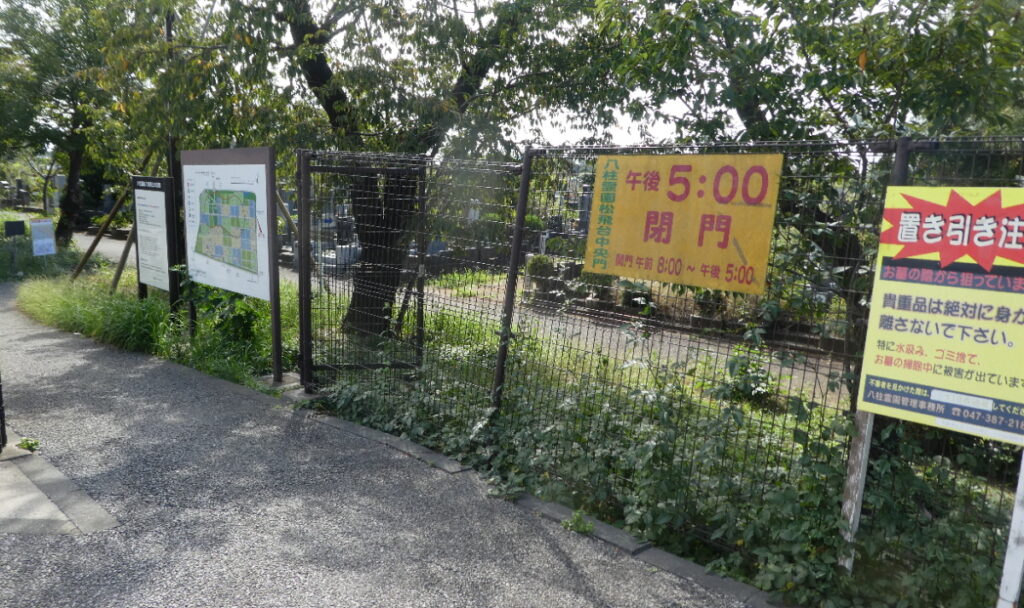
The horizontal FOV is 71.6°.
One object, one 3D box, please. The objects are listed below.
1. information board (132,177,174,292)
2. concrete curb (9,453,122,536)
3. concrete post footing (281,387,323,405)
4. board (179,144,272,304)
[{"bbox_3d":[-3.540,-0.707,7.070,0.956,1.084,0.055,10,13,43],"label":"information board"},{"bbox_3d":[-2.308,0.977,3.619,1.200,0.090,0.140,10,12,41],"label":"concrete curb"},{"bbox_3d":[-1.536,0.694,5.293,0.280,0.090,0.250,10,13,43],"label":"concrete post footing"},{"bbox_3d":[-2.383,-0.693,5.946,1.635,1.167,0.055,10,13,43],"label":"board"}]

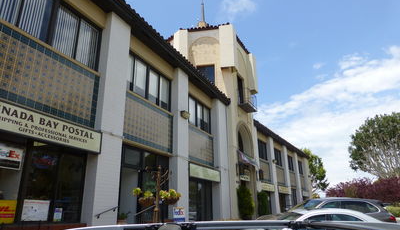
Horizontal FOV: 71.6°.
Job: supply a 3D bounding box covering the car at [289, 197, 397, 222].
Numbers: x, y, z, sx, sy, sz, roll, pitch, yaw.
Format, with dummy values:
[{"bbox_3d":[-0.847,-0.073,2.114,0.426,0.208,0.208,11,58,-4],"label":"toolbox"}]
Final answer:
[{"bbox_3d":[4.419,3.779,9.724,4.650,1.660,1.840,0,-19,-3],"label":"car"}]

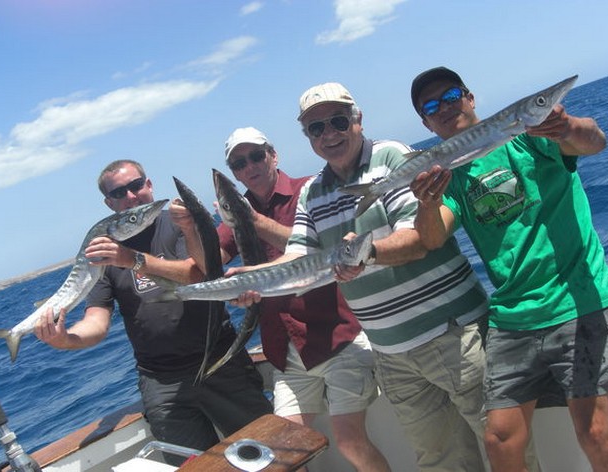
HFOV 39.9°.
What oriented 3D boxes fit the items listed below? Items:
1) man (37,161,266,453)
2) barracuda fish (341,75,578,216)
[{"bbox_3d":[-0.465,0.597,3.020,0.640,1.790,0.520,-19,3,-3],"label":"man"},{"bbox_3d":[0.448,-0.252,2.360,0.732,0.105,0.070,-29,1,13],"label":"barracuda fish"}]

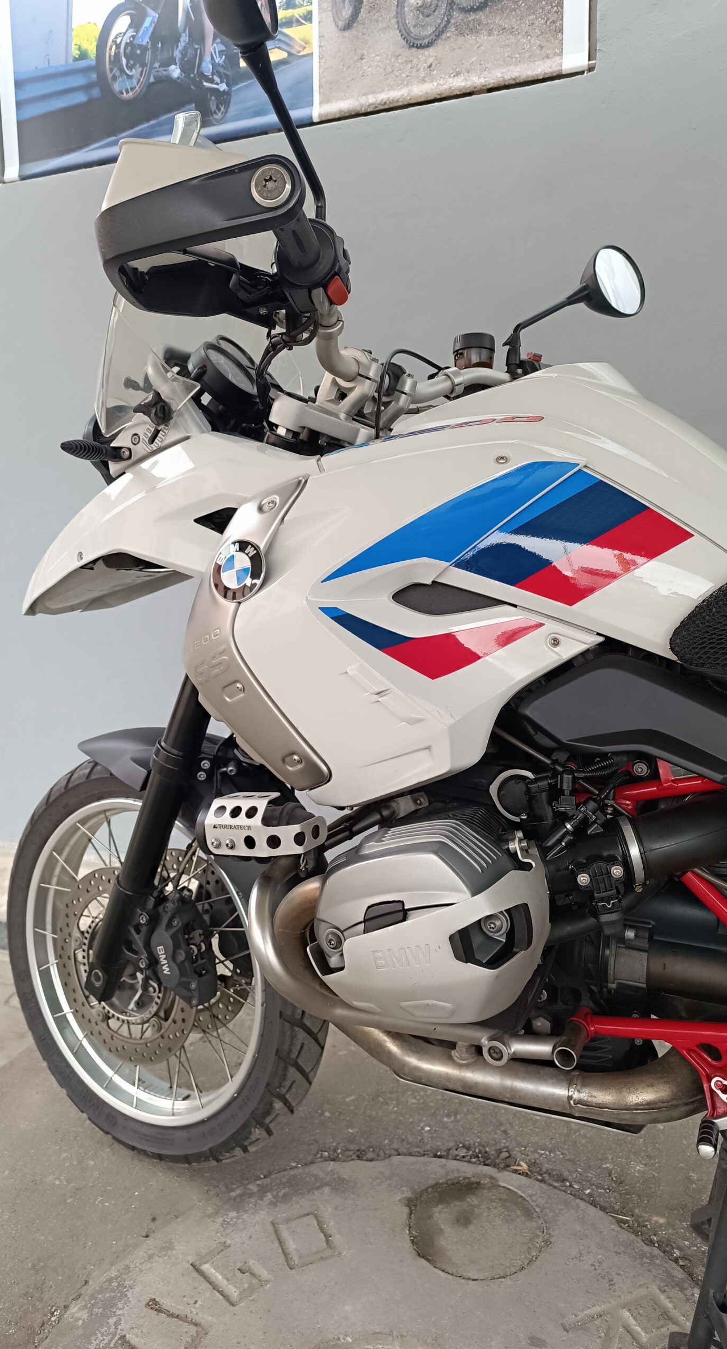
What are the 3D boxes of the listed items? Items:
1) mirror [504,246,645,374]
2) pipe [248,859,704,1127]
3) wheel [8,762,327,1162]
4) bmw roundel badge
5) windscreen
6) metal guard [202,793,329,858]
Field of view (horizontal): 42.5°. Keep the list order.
[{"bbox_3d":[0.338,-0.580,1.475,0.254,0.212,0.078,-4,6,-35],"label":"mirror"},{"bbox_3d":[0.149,0.390,1.101,0.500,0.310,0.330,2,5,26],"label":"pipe"},{"bbox_3d":[-0.335,0.444,1.488,0.650,0.650,0.115,3,5,32],"label":"wheel"},{"bbox_3d":[-0.140,-0.117,1.065,0.072,0.072,0.010,-14,-13,25],"label":"bmw roundel badge"},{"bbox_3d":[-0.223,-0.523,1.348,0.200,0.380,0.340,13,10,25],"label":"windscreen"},{"bbox_3d":[-0.120,0.191,1.184,0.148,0.073,0.072,2,5,26],"label":"metal guard"}]

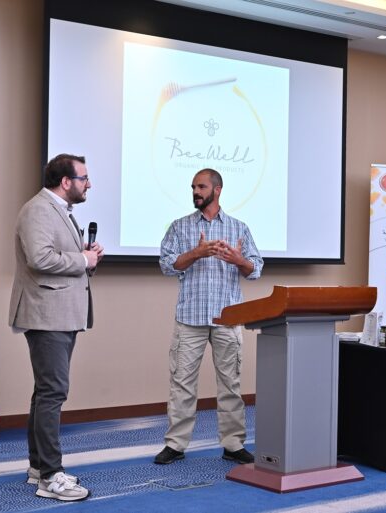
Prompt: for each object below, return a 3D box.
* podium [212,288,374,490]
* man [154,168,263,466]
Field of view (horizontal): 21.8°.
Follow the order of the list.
[{"bbox_3d":[0.570,0.709,5.678,0.690,1.090,0.610,1,0,-38],"label":"podium"},{"bbox_3d":[0.098,0.357,6.130,0.650,1.790,0.420,1,0,2],"label":"man"}]

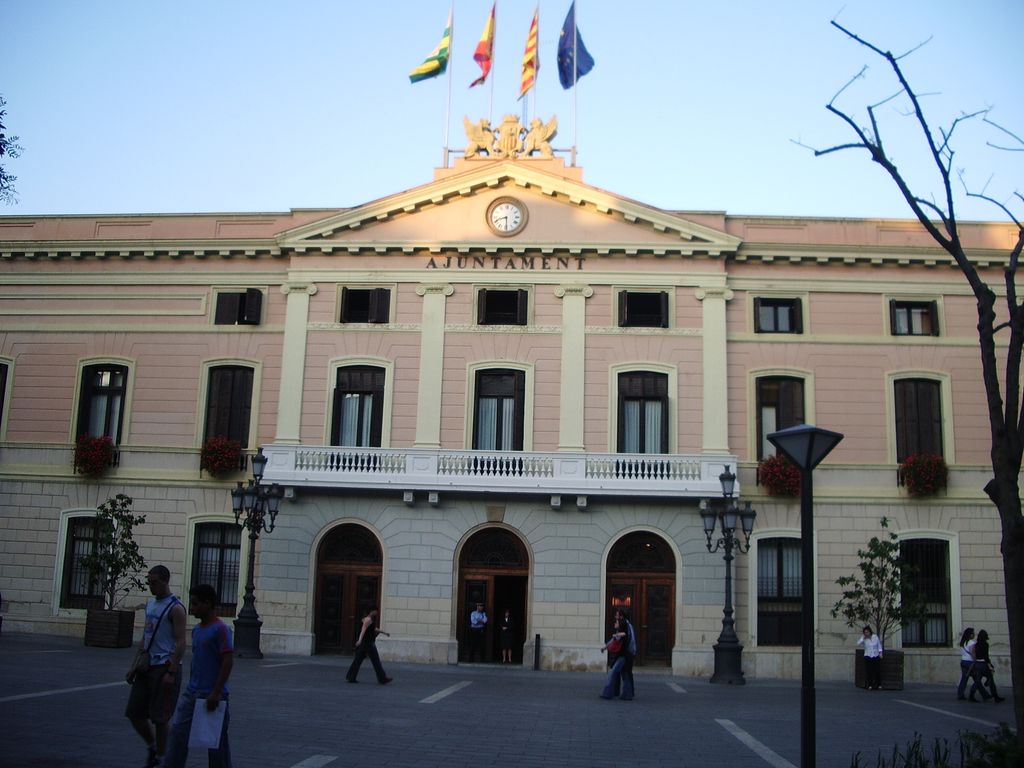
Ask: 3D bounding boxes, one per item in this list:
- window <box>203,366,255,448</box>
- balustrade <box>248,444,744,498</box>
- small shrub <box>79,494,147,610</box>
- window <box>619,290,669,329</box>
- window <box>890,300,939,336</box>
[{"bbox_3d":[-8.881,0.727,32.569,1.379,2.598,0.250,1,-12,4],"label":"window"},{"bbox_3d":[-0.429,2.666,31.153,14.153,1.217,1.100,1,-12,4],"label":"balustrade"},{"bbox_3d":[-11.790,4.966,30.601,1.950,3.311,1.900,1,-10,5],"label":"small shrub"},{"bbox_3d":[4.055,-2.300,31.919,1.526,1.196,0.250,1,-12,4],"label":"window"},{"bbox_3d":[12.102,-1.982,31.092,1.398,1.153,0.250,1,-12,4],"label":"window"}]

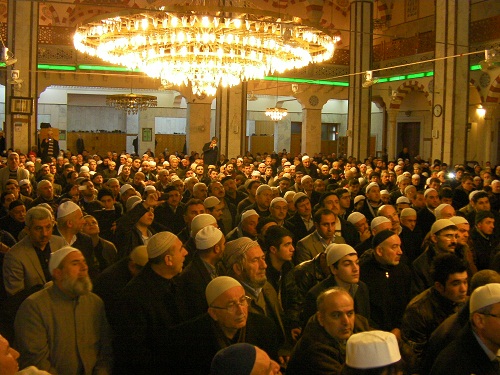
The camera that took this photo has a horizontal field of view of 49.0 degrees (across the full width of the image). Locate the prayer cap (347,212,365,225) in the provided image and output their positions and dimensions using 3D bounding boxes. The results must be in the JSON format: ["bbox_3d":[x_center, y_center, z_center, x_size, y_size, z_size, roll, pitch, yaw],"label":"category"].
[{"bbox_3d":[0.973,0.285,5.050,0.170,0.115,0.185,-9,-5,-1],"label":"prayer cap"}]

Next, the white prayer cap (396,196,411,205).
[{"bbox_3d":[1.764,0.151,6.300,0.170,0.110,0.185,1,3,0],"label":"white prayer cap"}]

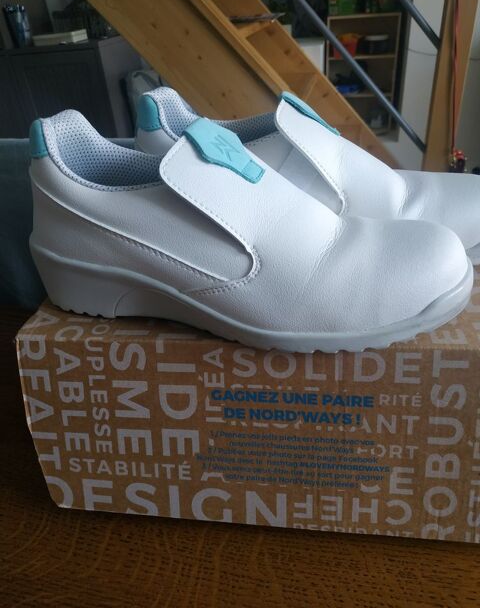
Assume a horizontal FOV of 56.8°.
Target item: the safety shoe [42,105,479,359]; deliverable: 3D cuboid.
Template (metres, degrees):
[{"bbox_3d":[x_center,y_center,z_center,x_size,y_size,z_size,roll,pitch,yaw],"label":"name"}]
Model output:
[{"bbox_3d":[-0.007,-0.051,0.253,0.264,0.114,0.100,5,24,15],"label":"safety shoe"}]

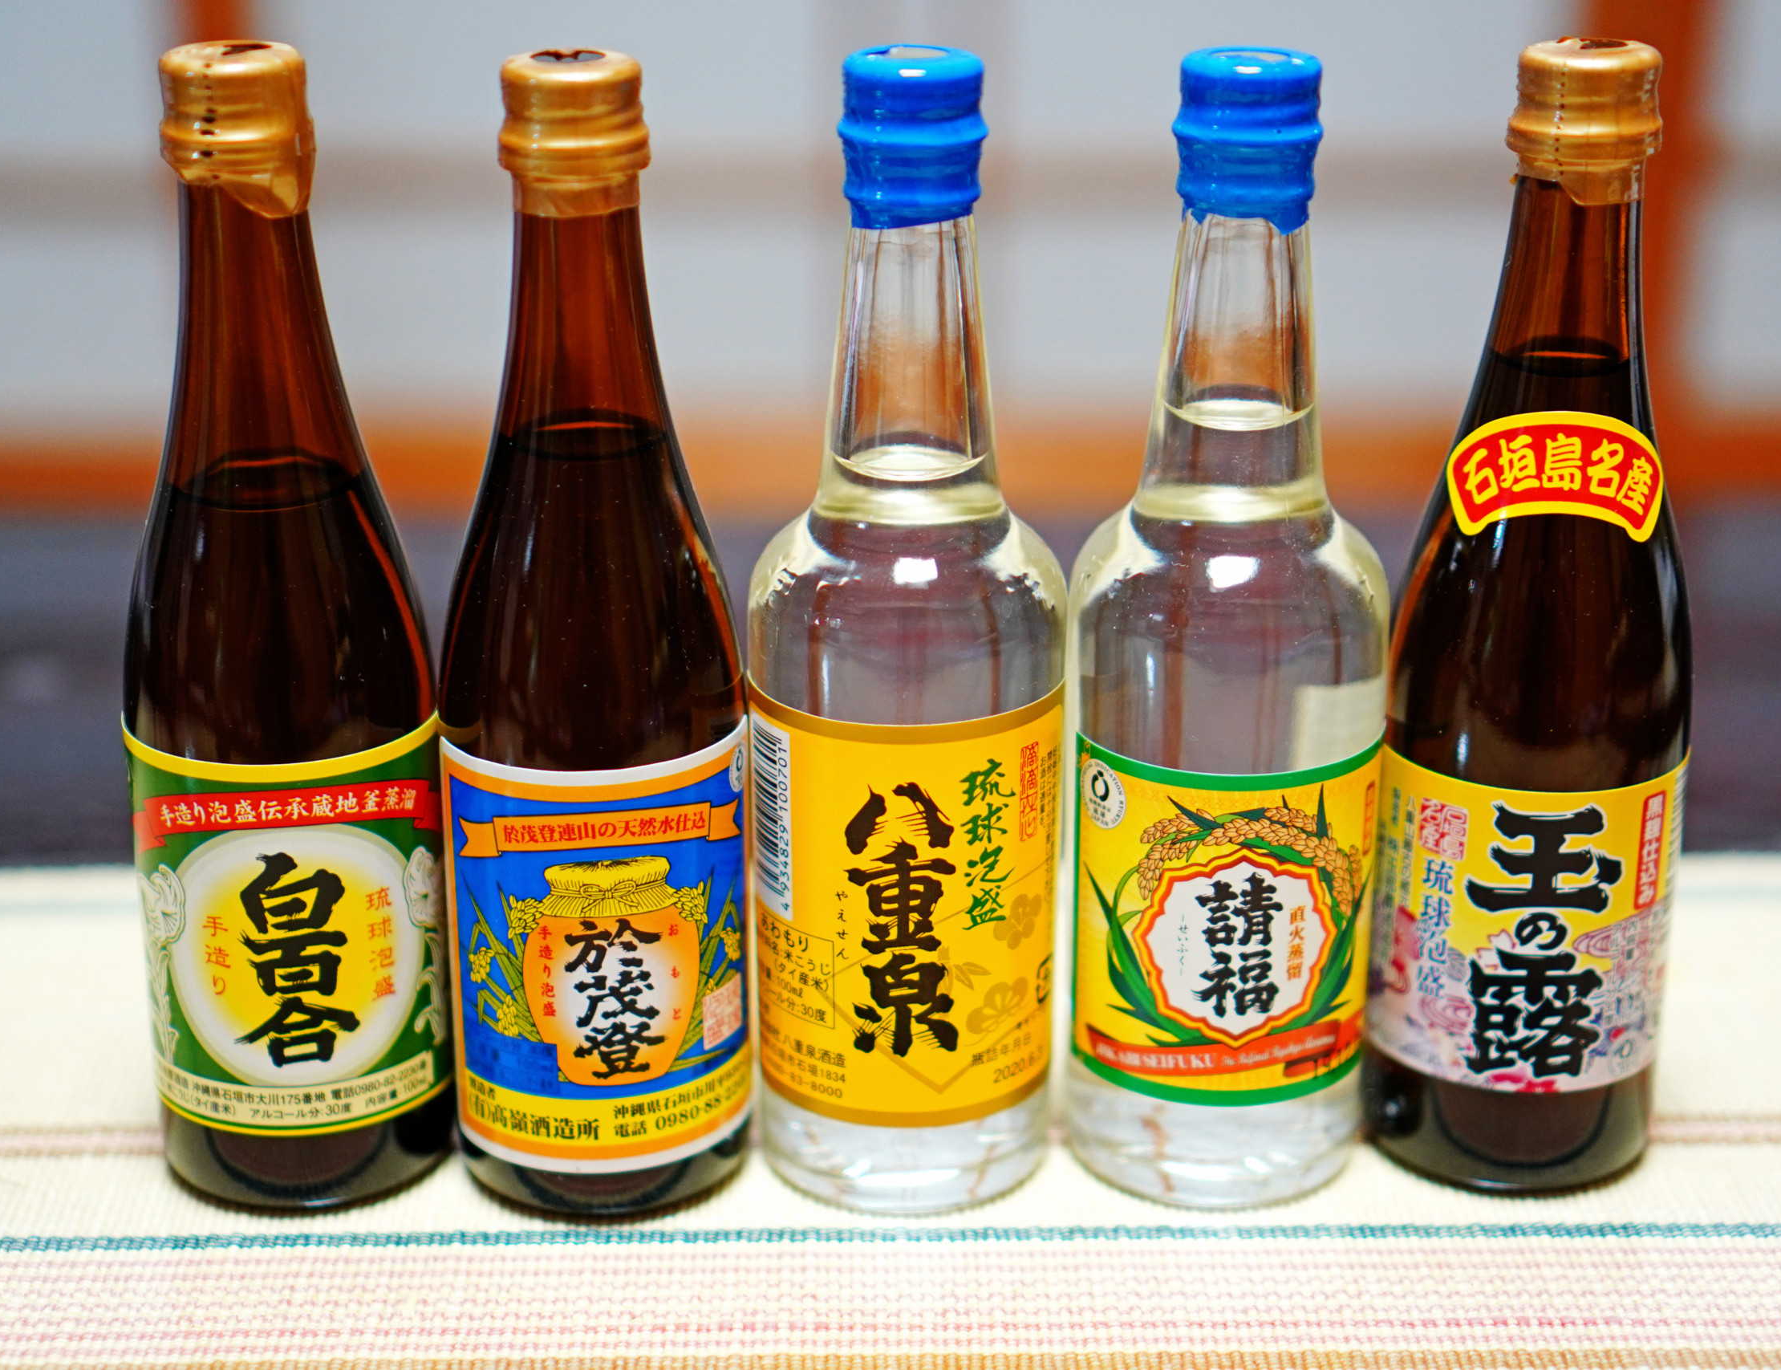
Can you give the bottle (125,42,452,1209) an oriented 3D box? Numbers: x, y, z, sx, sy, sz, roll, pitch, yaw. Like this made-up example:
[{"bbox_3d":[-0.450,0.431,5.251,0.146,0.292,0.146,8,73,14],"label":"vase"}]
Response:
[{"bbox_3d":[-0.089,-0.008,0.429,0.045,0.165,0.045,-4,20,-12],"label":"bottle"}]

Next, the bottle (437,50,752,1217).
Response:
[{"bbox_3d":[-0.043,-0.007,0.426,0.045,0.165,0.045,-2,20,-6],"label":"bottle"}]

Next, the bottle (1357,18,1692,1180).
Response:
[{"bbox_3d":[0.096,-0.009,0.433,0.044,0.165,0.044,5,20,12],"label":"bottle"}]

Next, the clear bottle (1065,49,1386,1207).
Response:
[{"bbox_3d":[0.049,-0.008,0.429,0.046,0.165,0.046,2,20,6],"label":"clear bottle"}]

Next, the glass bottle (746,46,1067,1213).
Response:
[{"bbox_3d":[0.003,-0.007,0.428,0.046,0.165,0.046,0,20,0],"label":"glass bottle"}]

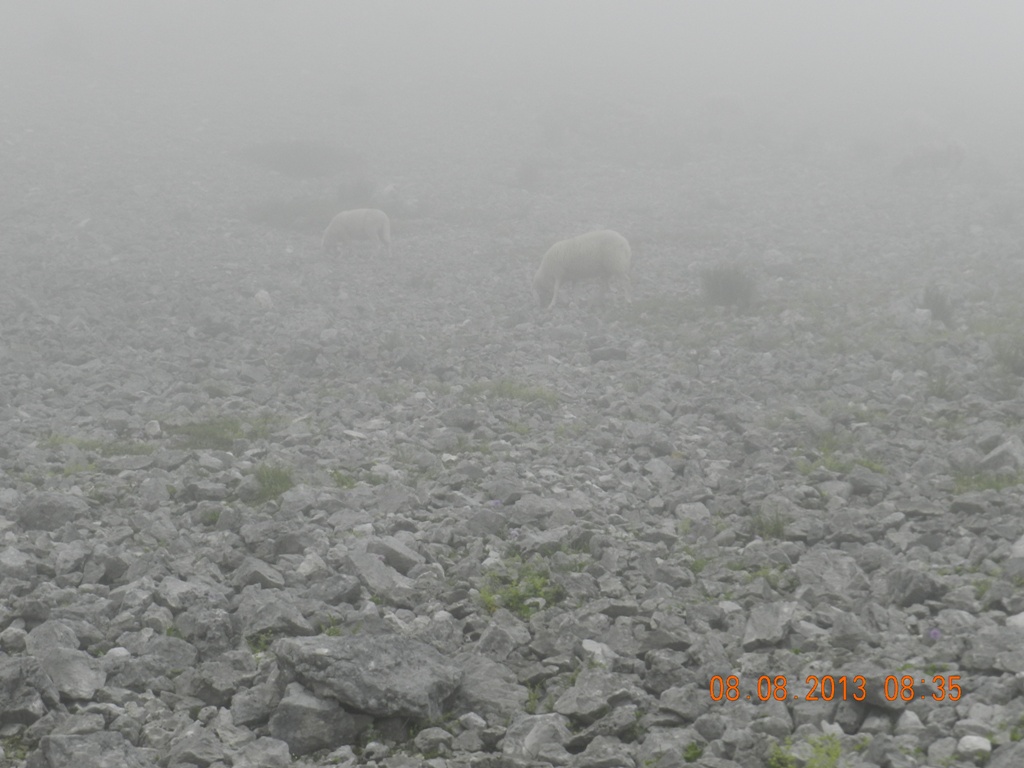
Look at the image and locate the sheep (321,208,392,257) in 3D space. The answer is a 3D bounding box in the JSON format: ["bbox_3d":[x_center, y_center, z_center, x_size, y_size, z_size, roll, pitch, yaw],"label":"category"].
[{"bbox_3d":[-1.923,-1.873,27.800,0.900,0.610,0.310,1,3,10],"label":"sheep"}]

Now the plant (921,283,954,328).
[{"bbox_3d":[3.407,-0.628,18.000,0.280,0.360,0.270,0,3,0],"label":"plant"}]

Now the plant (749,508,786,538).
[{"bbox_3d":[1.015,0.552,8.900,0.143,0.118,0.130,0,3,0],"label":"plant"}]

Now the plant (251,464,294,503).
[{"bbox_3d":[-1.055,0.438,9.900,0.193,0.160,0.180,0,3,0],"label":"plant"}]

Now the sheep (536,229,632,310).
[{"bbox_3d":[0.627,-1.019,20.000,0.890,0.710,0.340,0,3,0],"label":"sheep"}]

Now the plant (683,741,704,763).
[{"bbox_3d":[0.468,0.948,5.800,0.057,0.055,0.055,0,3,0],"label":"plant"}]

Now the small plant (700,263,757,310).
[{"bbox_3d":[1.926,-0.876,20.000,0.500,0.400,0.460,0,3,0],"label":"small plant"}]

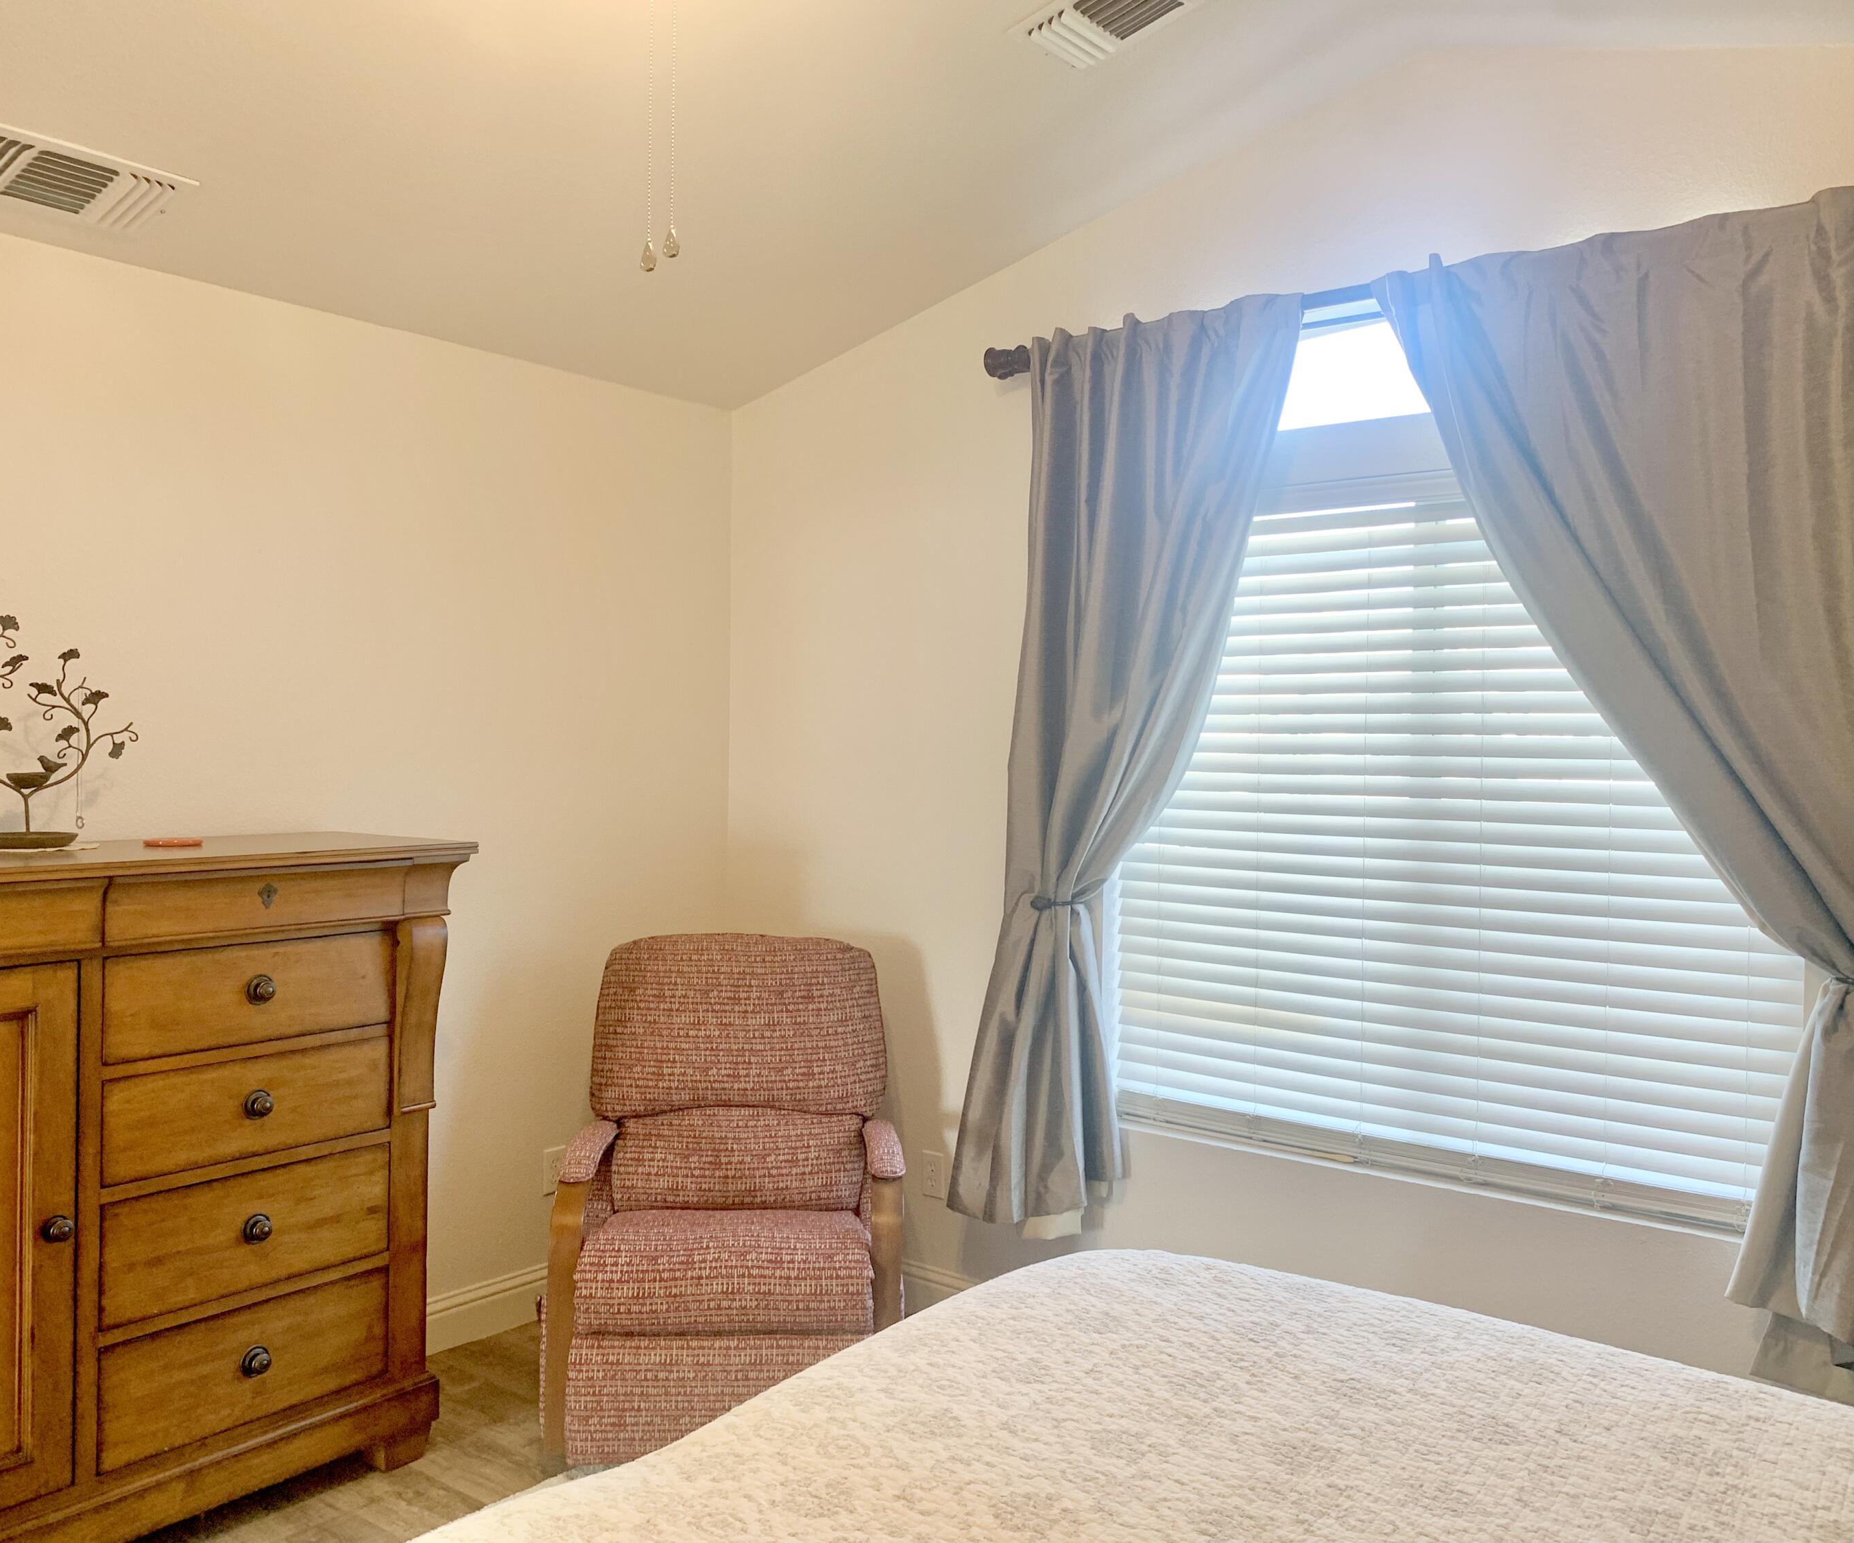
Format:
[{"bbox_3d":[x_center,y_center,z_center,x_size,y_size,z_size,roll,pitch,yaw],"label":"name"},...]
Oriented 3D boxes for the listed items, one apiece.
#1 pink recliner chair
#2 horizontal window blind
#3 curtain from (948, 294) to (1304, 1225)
[{"bbox_3d":[-0.438,0.910,3.565,0.750,1.010,0.870,1,1,-4],"label":"pink recliner chair"},{"bbox_3d":[1.036,0.109,3.254,1.450,1.465,0.060,2,1,38],"label":"horizontal window blind"},{"bbox_3d":[0.433,0.037,3.553,0.890,2.130,0.140,2,1,38],"label":"curtain"}]

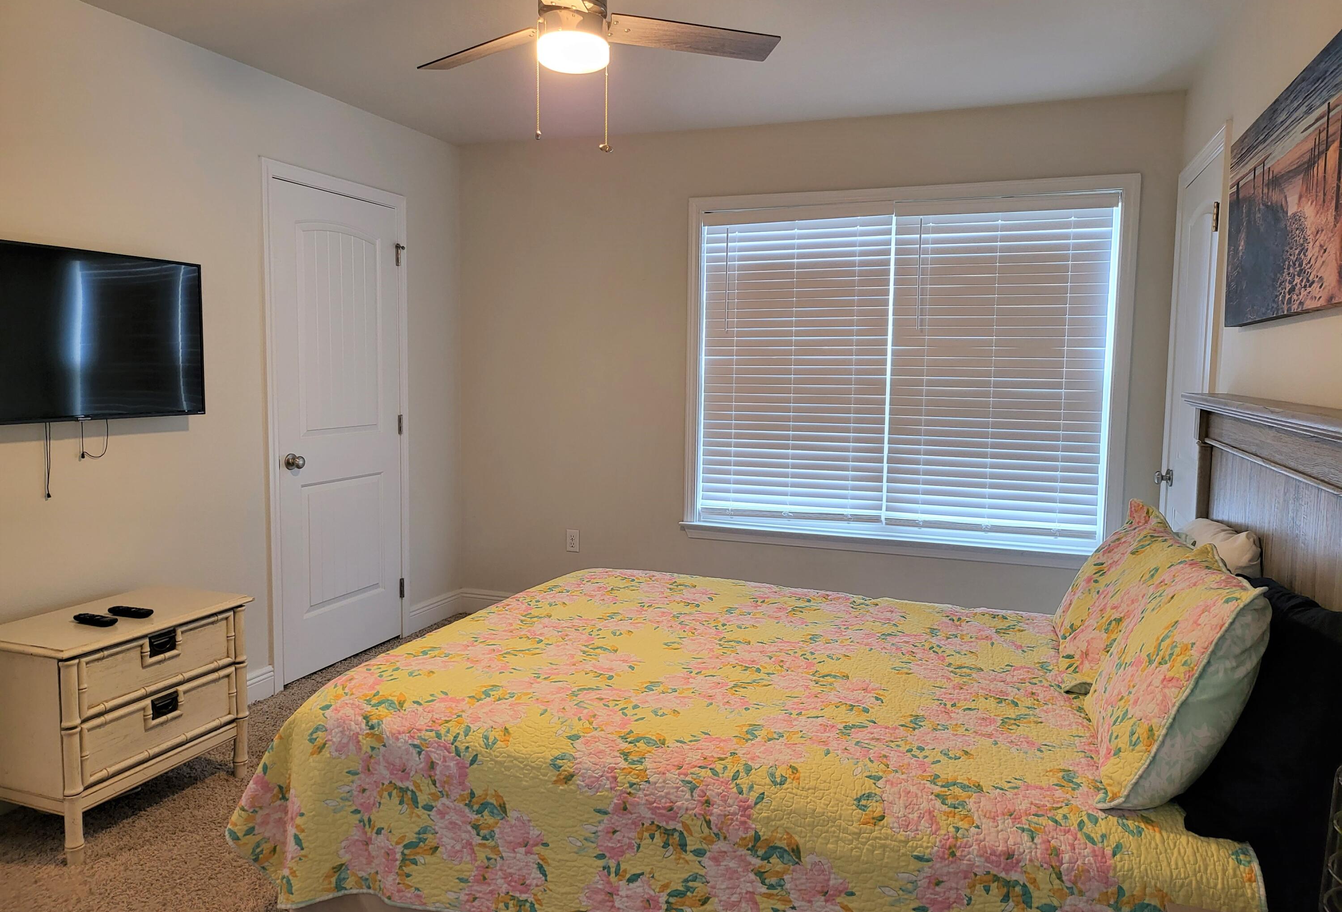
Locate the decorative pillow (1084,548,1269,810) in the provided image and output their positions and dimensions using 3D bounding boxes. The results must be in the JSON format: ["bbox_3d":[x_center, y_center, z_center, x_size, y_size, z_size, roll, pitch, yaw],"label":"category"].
[{"bbox_3d":[0.926,0.387,1.698,0.190,0.440,0.580,34,16,16],"label":"decorative pillow"}]

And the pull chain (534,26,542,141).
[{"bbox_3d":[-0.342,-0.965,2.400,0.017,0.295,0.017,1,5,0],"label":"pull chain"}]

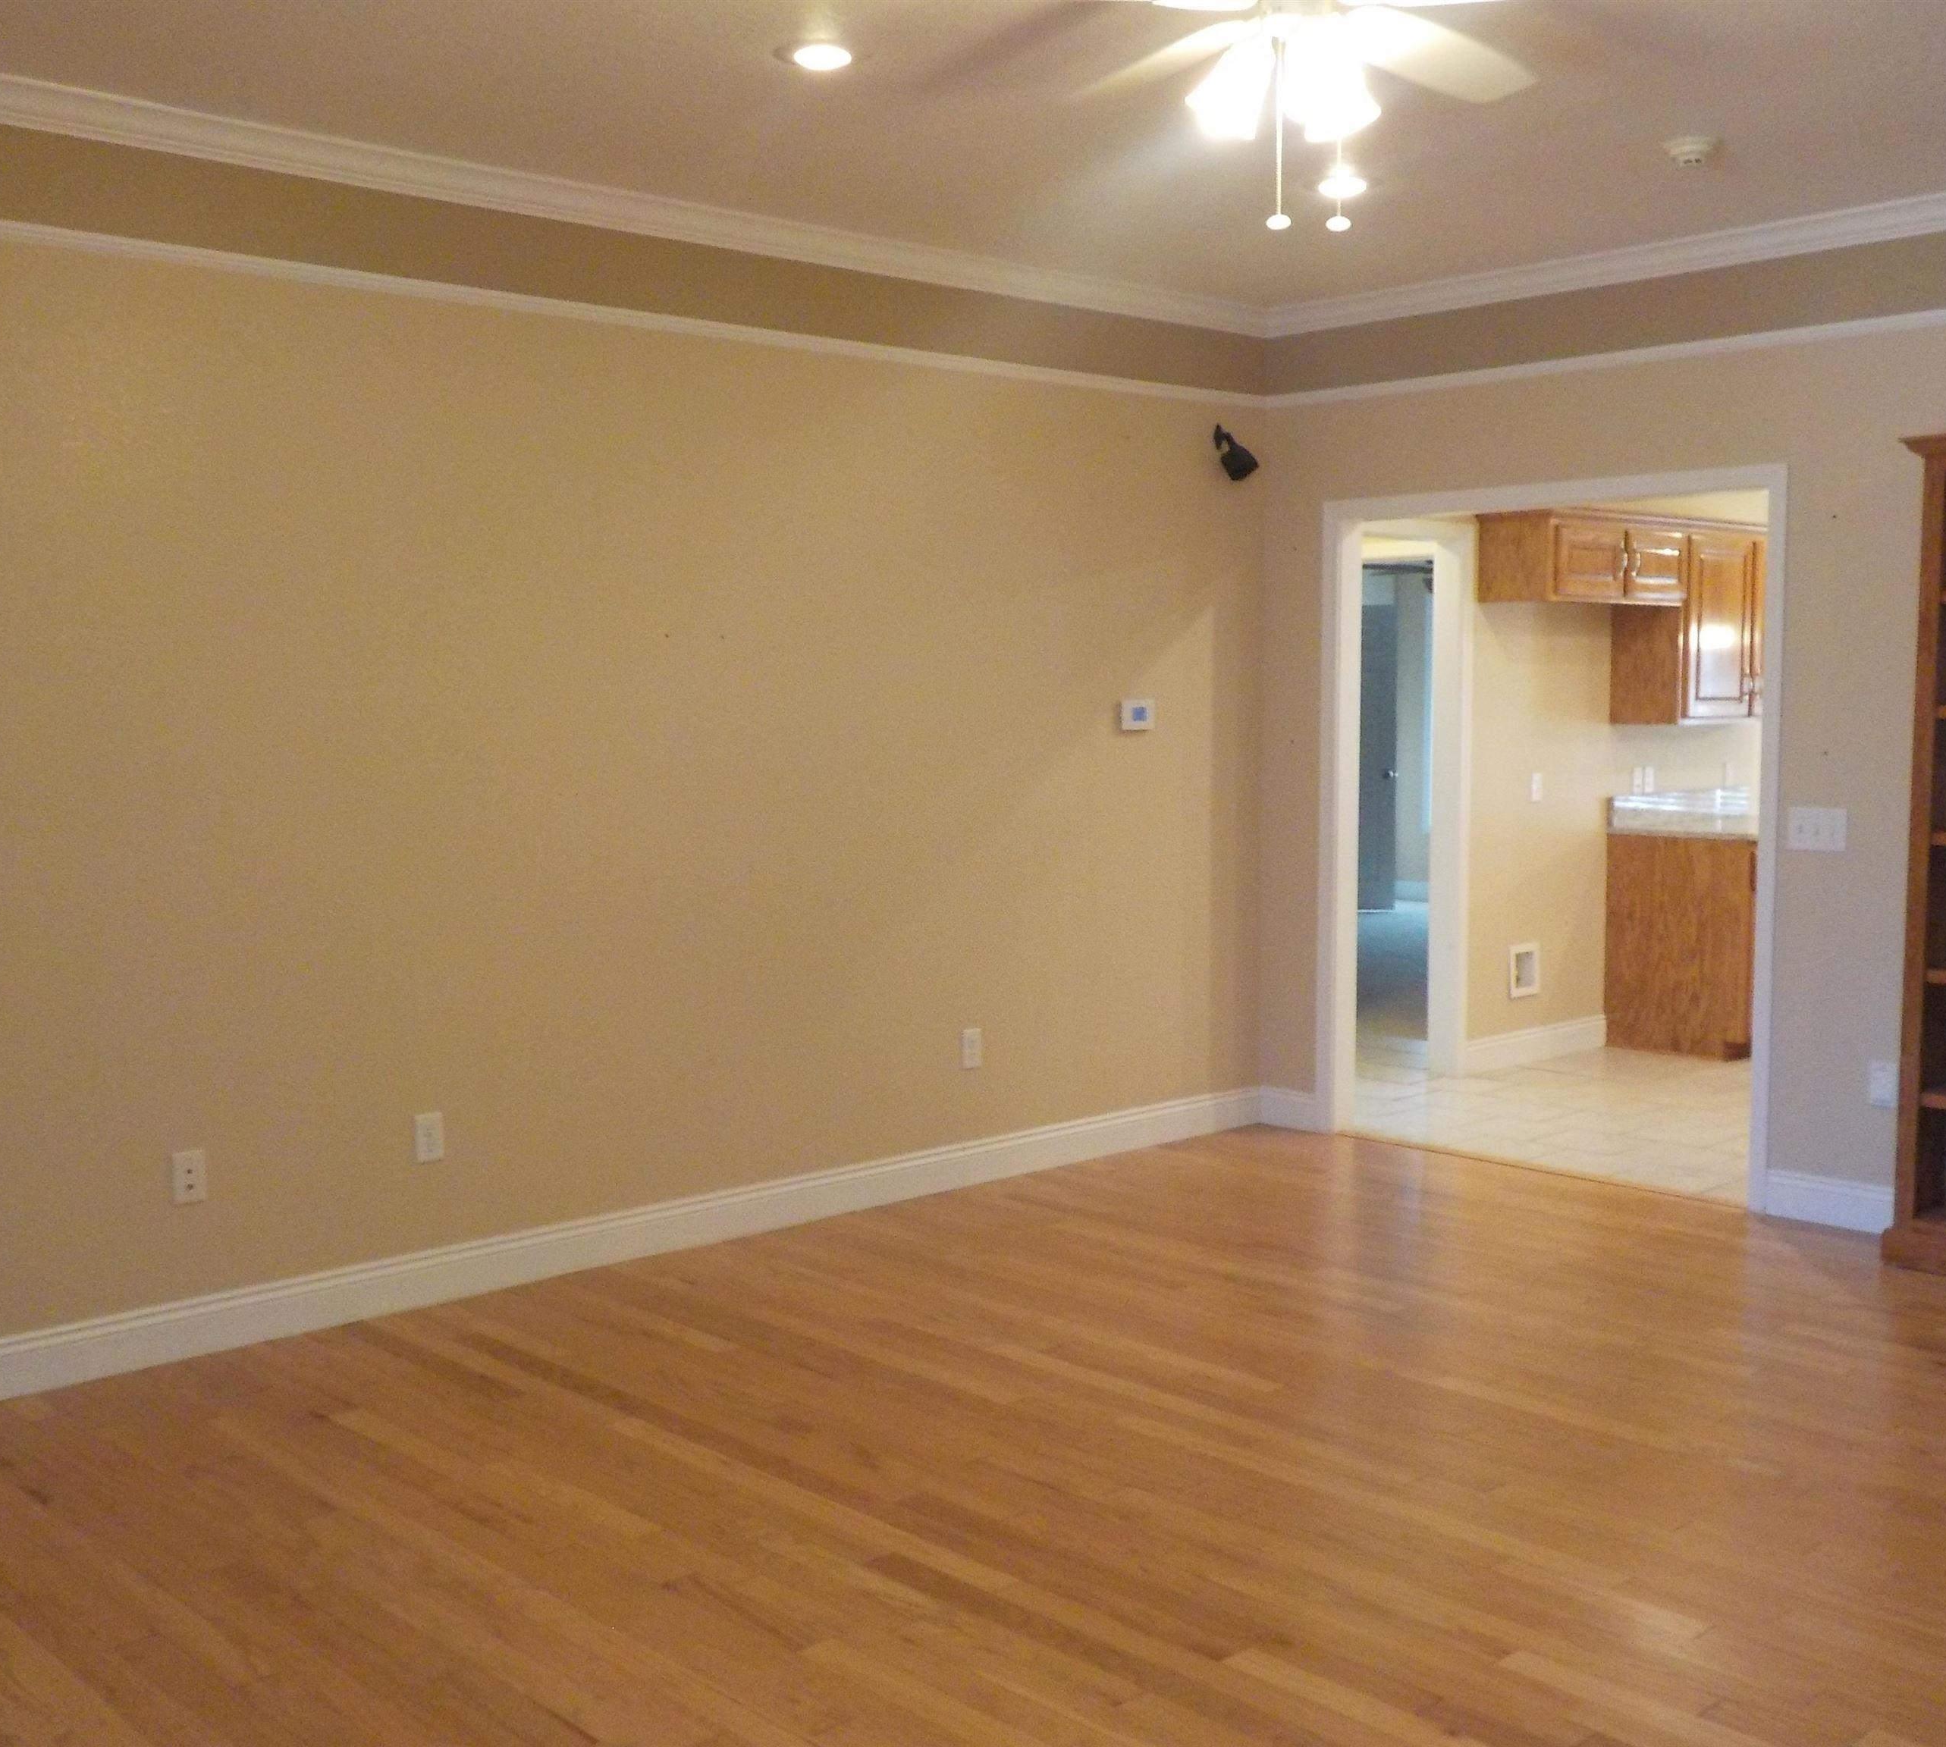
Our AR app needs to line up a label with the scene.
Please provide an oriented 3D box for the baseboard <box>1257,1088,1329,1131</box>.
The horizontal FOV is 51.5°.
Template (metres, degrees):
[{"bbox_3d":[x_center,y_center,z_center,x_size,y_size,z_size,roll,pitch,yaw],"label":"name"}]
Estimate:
[{"bbox_3d":[1.071,0.805,6.856,0.245,0.129,0.018,5,7,44],"label":"baseboard"}]

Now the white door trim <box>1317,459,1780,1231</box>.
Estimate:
[{"bbox_3d":[1.738,-0.127,6.202,1.527,2.096,0.155,5,7,44],"label":"white door trim"}]

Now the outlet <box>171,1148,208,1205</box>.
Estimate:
[{"bbox_3d":[-1.750,0.681,4.517,0.070,0.114,0.010,-5,7,-41],"label":"outlet"}]

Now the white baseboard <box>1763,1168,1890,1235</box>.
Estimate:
[{"bbox_3d":[2.374,0.913,5.577,0.375,0.129,0.018,5,7,44],"label":"white baseboard"}]

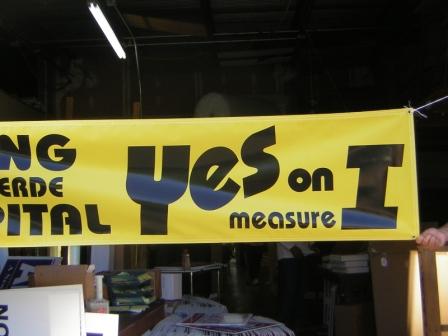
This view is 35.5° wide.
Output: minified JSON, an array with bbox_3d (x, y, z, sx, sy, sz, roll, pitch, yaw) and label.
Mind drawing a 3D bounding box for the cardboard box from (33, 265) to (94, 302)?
[{"bbox_3d":[-0.800,0.600,3.500,0.280,0.220,0.220,0,-1,0],"label":"cardboard box"}]

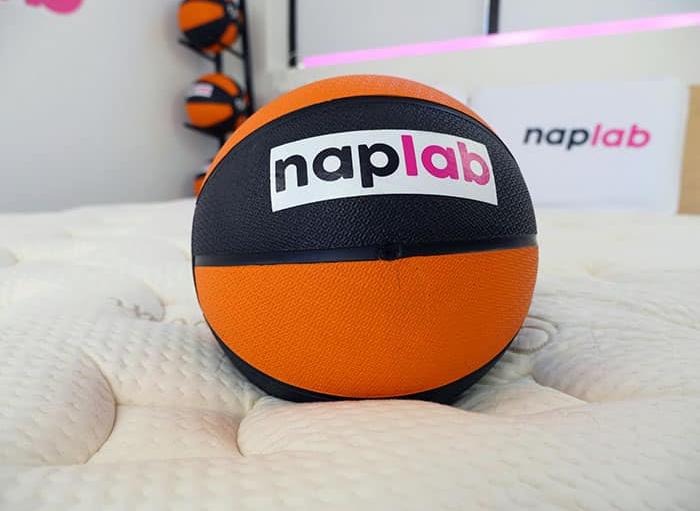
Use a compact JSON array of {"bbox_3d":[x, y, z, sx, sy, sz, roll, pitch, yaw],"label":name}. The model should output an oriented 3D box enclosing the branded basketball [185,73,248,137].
[{"bbox_3d":[-0.536,-0.604,1.949,0.232,0.232,0.232,2,13,13],"label":"branded basketball"}]

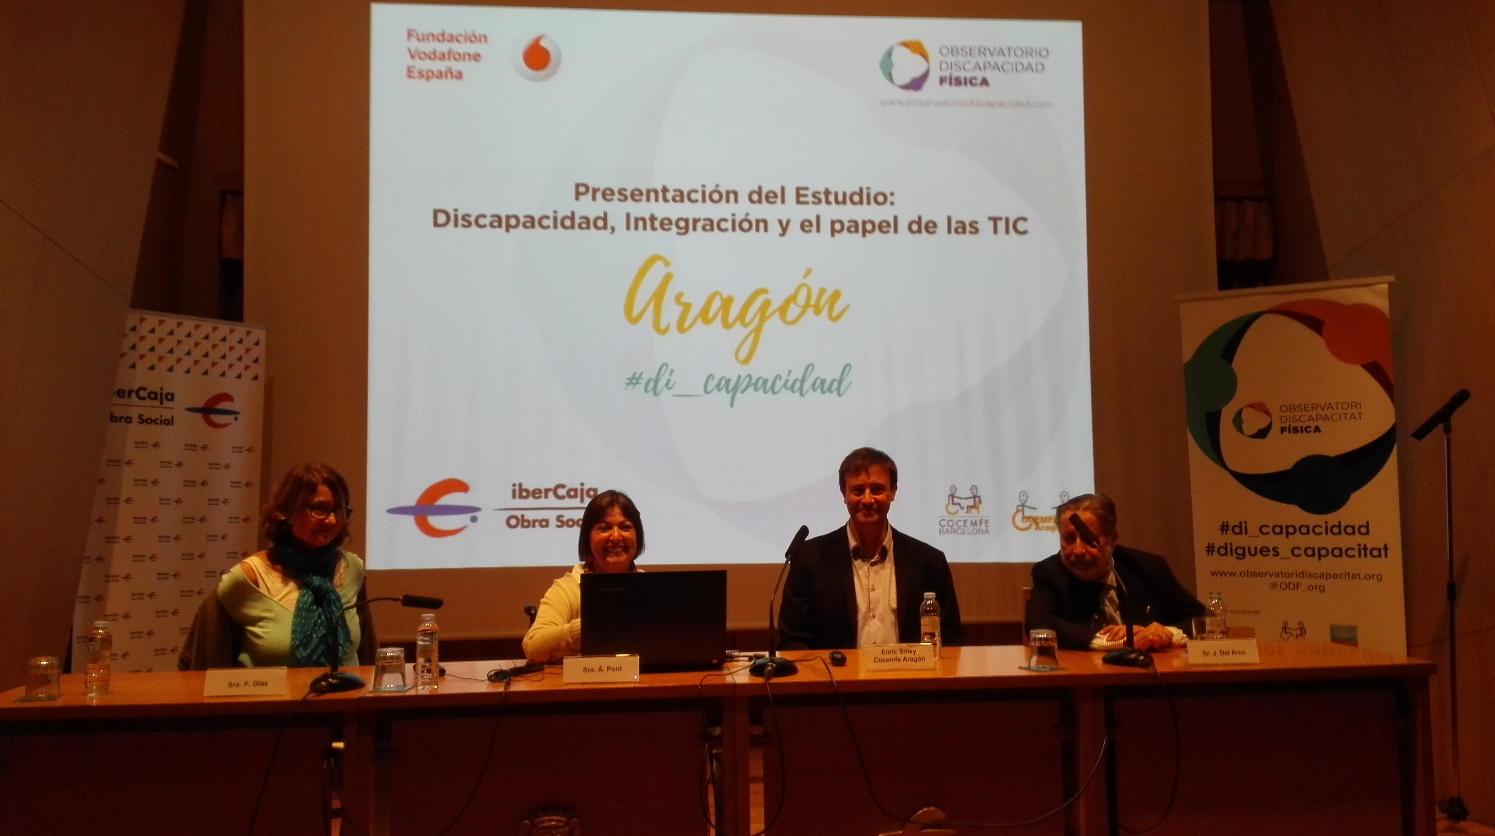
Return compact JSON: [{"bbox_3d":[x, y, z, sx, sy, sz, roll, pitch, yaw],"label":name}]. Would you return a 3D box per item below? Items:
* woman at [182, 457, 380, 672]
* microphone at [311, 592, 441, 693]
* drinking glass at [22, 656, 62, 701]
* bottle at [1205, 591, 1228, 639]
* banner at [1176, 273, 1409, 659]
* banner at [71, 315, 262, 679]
[{"bbox_3d":[-1.255,0.782,3.120,0.540,1.321,0.780,2,-5,-30],"label":"woman"},{"bbox_3d":[-0.986,0.595,2.971,0.358,0.239,0.160,0,-3,-12],"label":"microphone"},{"bbox_3d":[-1.822,0.675,2.872,0.079,0.094,0.079,-1,-3,0],"label":"drinking glass"},{"bbox_3d":[1.369,0.599,3.236,0.062,0.190,0.062,0,-5,-8],"label":"bottle"},{"bbox_3d":[2.478,0.451,5.042,0.870,2.077,0.200,-3,-3,31],"label":"banner"},{"bbox_3d":[-2.551,0.548,4.923,0.170,2.070,0.860,-3,-6,32],"label":"banner"}]

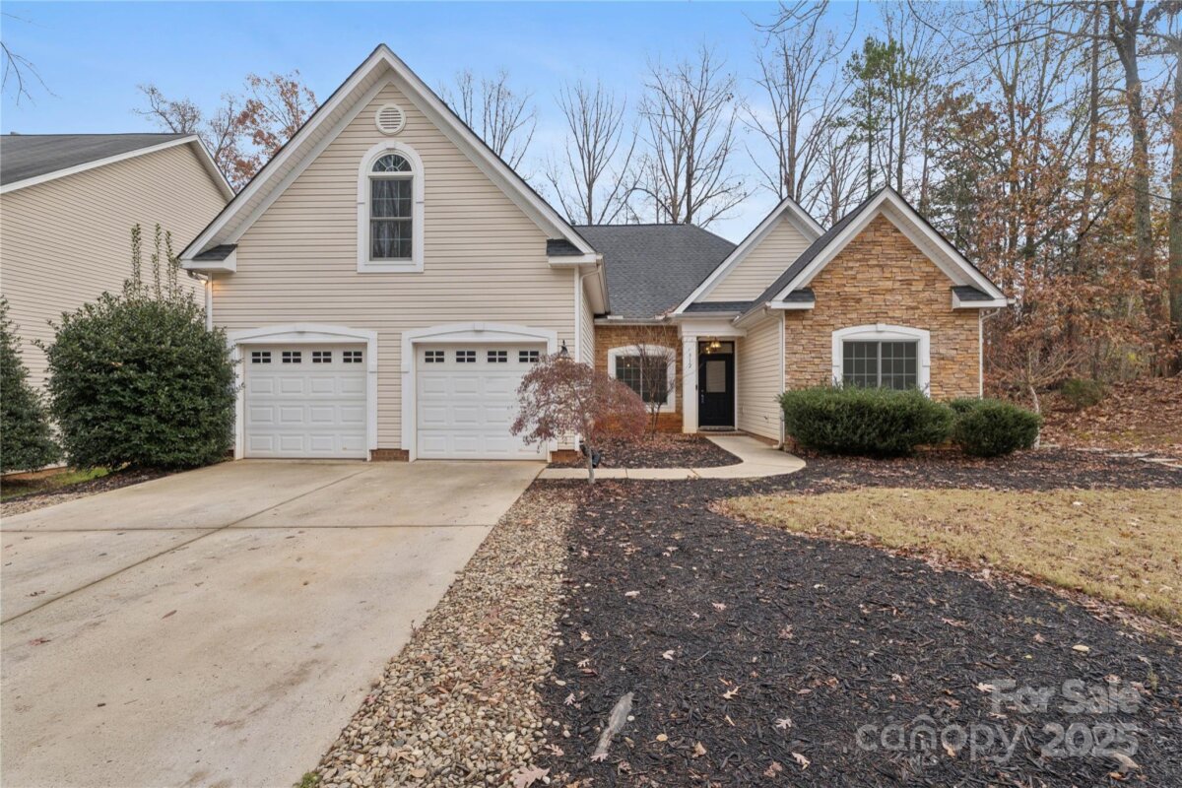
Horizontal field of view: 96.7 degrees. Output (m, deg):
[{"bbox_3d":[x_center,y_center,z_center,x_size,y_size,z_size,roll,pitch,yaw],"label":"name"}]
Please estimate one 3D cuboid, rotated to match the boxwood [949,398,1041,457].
[{"bbox_3d":[7.870,0.640,10.300,1.450,1.120,1.400,0,0,2],"label":"boxwood"}]

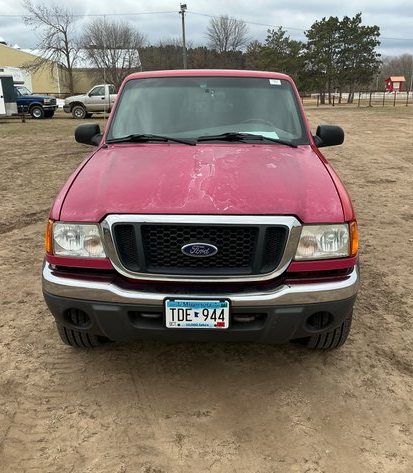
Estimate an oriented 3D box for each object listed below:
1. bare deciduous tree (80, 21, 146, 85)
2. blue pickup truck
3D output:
[{"bbox_3d":[-11.300,-21.712,62.410,8.300,9.700,8.000,0,16,0],"label":"bare deciduous tree"},{"bbox_3d":[-11.300,-7.582,28.311,5.450,1.830,2.000,2,16,6],"label":"blue pickup truck"}]

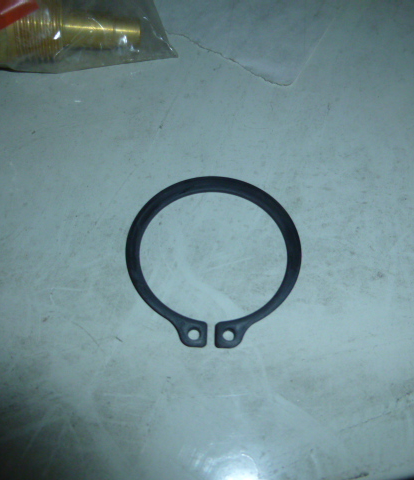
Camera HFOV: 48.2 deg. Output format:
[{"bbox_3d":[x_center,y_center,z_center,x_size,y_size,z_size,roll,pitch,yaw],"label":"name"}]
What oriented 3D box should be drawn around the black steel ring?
[{"bbox_3d":[0.001,0.003,0.103,0.039,0.002,0.042,1,61,-1],"label":"black steel ring"}]

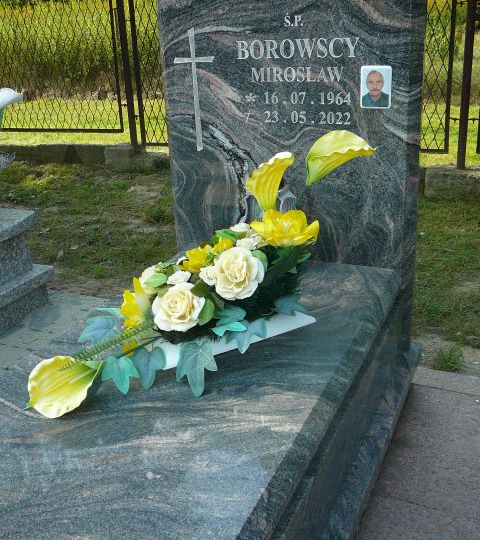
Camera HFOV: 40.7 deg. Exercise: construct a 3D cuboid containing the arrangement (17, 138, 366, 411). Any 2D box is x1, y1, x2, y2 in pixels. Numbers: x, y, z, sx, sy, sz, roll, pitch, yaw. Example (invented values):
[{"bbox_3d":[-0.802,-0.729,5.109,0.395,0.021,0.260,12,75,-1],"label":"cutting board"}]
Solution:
[{"bbox_3d":[-0.108,-0.020,1.490,0.870,0.440,0.390,-15,24,-28],"label":"arrangement"}]

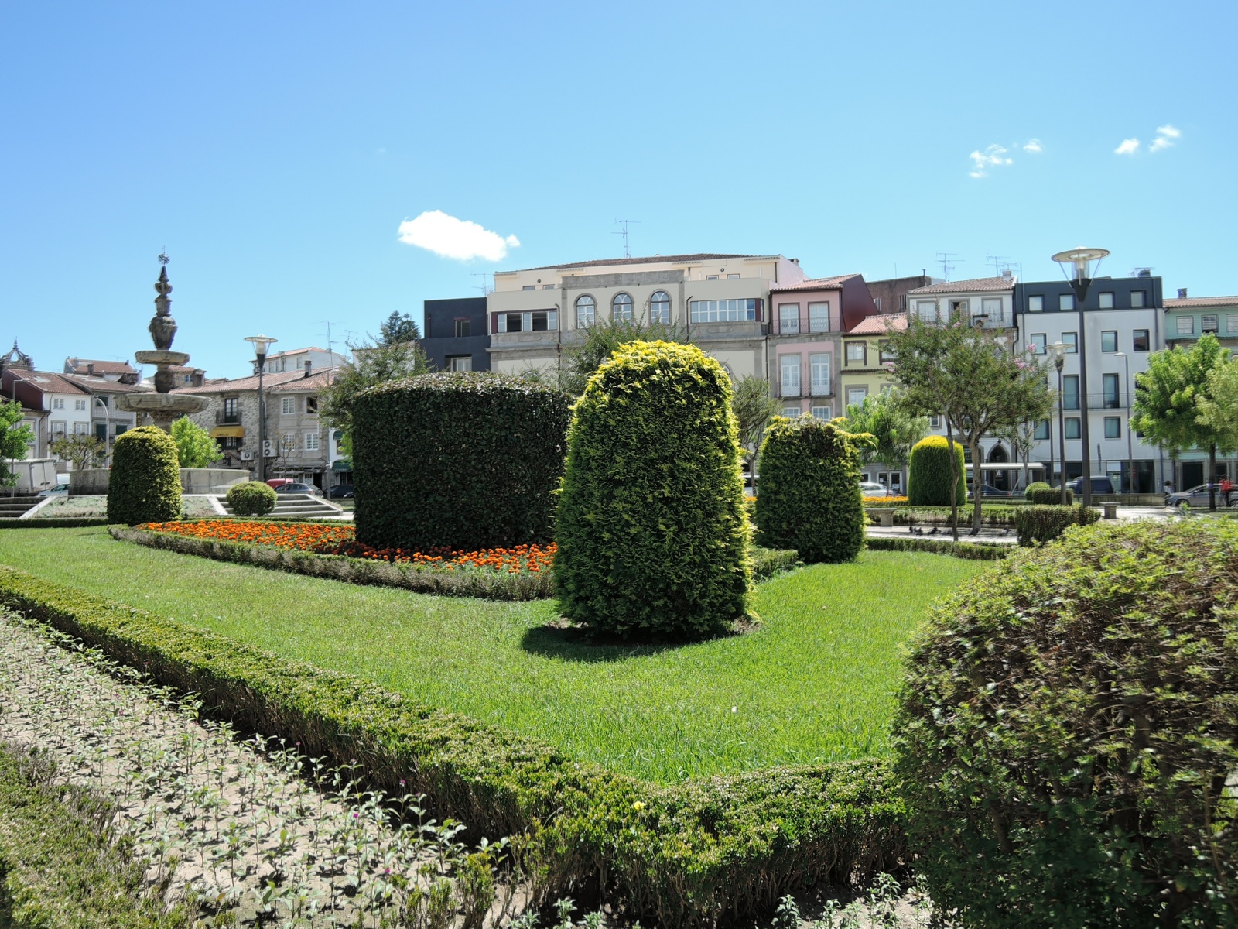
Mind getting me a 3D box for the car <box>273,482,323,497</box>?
[{"bbox_3d":[-21.418,1.986,55.990,4.250,1.470,1.780,-1,-2,12],"label":"car"}]

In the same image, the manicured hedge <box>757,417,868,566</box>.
[{"bbox_3d":[3.471,0.435,15.600,1.970,2.500,1.970,-1,-2,0],"label":"manicured hedge"}]

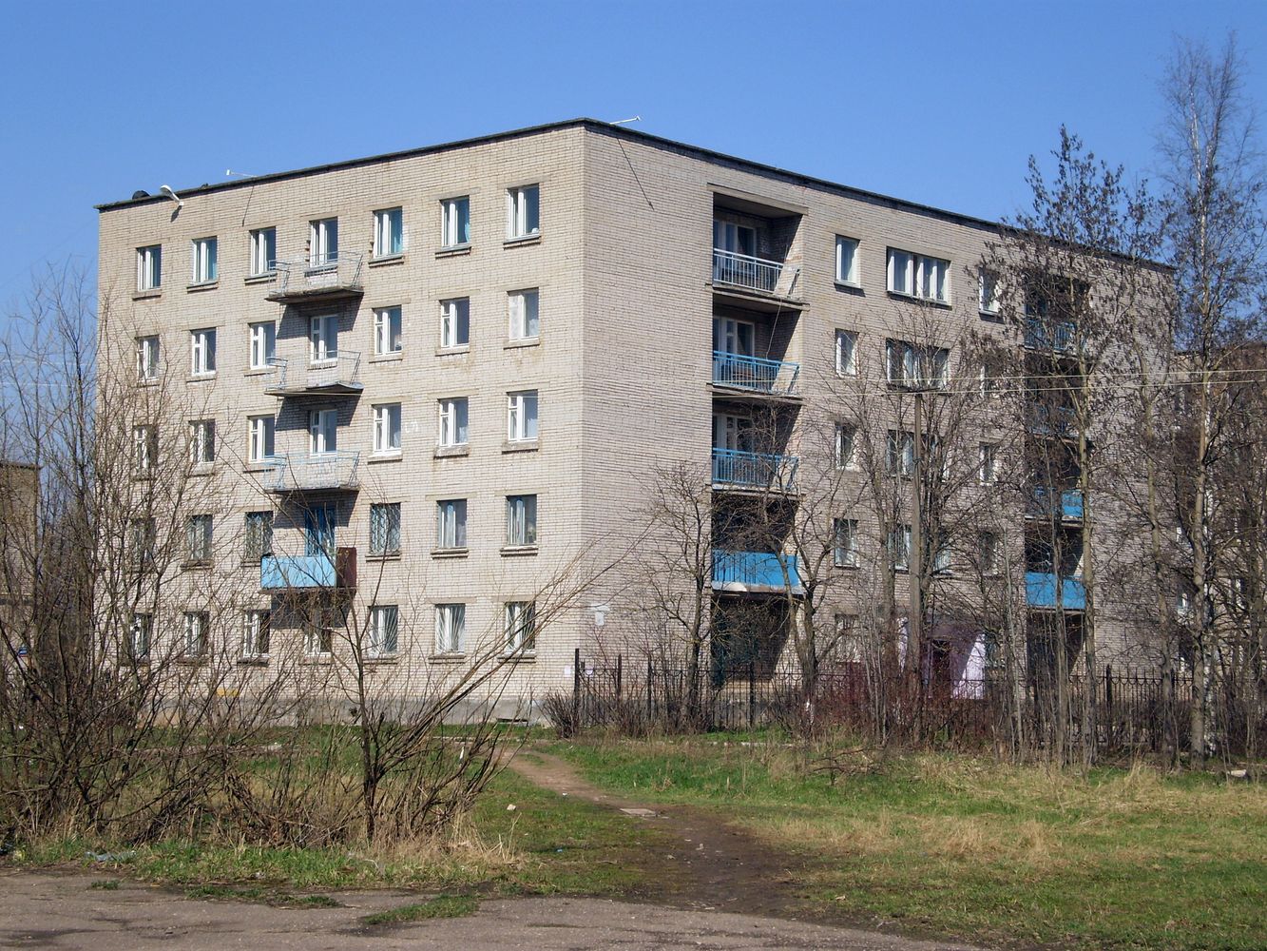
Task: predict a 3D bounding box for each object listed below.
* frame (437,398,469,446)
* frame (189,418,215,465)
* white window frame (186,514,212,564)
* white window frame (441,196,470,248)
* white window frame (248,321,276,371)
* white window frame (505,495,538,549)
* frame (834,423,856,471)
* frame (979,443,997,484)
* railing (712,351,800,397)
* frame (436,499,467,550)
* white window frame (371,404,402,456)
[{"bbox_3d":[-4.912,-1.441,63.938,1.120,1.400,0.120,-4,-6,37],"label":"frame"},{"bbox_3d":[-12.525,-0.925,68.543,1.120,1.370,0.130,-3,-5,40],"label":"frame"},{"bbox_3d":[-12.575,1.861,68.388,1.120,1.370,0.130,-3,-5,40],"label":"white window frame"},{"bbox_3d":[-4.723,-6.798,63.010,1.043,1.353,0.150,-4,-7,35],"label":"white window frame"},{"bbox_3d":[-10.845,-3.775,68.495,1.120,1.400,0.120,-4,-6,37],"label":"white window frame"},{"bbox_3d":[-2.821,1.208,60.118,1.120,1.370,0.130,-3,-5,40],"label":"white window frame"},{"bbox_3d":[6.090,-0.818,67.651,0.130,1.370,1.120,-3,-5,40],"label":"frame"},{"bbox_3d":[11.223,-0.354,74.103,0.120,1.400,1.120,-4,-7,41],"label":"frame"},{"bbox_3d":[3.366,-2.775,64.573,0.080,0.920,4.149,-3,-5,40],"label":"railing"},{"bbox_3d":[-4.920,1.332,63.674,1.120,1.400,0.120,-4,-6,37],"label":"frame"},{"bbox_3d":[-6.663,-1.256,63.850,1.106,1.382,0.150,-4,-7,35],"label":"white window frame"}]

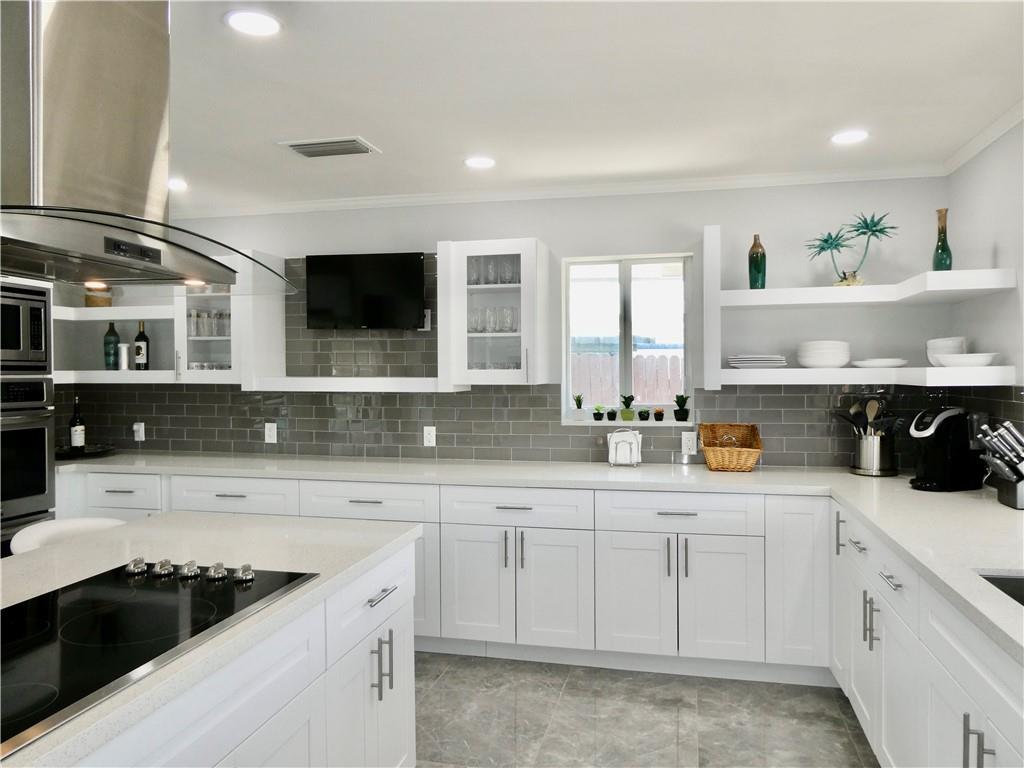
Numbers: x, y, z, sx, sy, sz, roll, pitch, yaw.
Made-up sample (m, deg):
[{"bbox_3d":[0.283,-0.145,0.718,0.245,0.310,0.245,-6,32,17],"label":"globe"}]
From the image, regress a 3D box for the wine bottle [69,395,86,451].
[{"bbox_3d":[-2.668,0.250,4.366,0.082,0.330,0.082,0,1,13],"label":"wine bottle"}]

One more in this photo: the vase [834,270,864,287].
[{"bbox_3d":[1.637,-0.508,3.452,0.140,0.090,0.110,0,1,13],"label":"vase"}]

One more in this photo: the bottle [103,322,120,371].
[{"bbox_3d":[-2.512,-0.234,4.463,0.087,0.298,0.087,0,2,13],"label":"bottle"}]

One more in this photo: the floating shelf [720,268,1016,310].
[{"bbox_3d":[1.596,-0.435,3.398,1.144,0.080,0.760,0,1,13],"label":"floating shelf"}]

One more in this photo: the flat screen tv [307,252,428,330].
[{"bbox_3d":[-0.865,-0.542,4.172,0.735,0.440,0.070,0,1,13],"label":"flat screen tv"}]

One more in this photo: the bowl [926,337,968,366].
[{"bbox_3d":[2.011,-0.147,3.285,0.160,0.140,0.160,0,2,13],"label":"bowl"}]

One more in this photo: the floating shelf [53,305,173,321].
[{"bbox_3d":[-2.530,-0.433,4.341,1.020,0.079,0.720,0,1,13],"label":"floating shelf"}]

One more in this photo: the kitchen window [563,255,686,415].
[{"bbox_3d":[0.636,-0.258,3.954,0.710,0.890,0.100,0,1,13],"label":"kitchen window"}]

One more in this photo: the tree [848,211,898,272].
[{"bbox_3d":[1.761,-0.689,3.473,0.230,0.285,0.190,0,2,13],"label":"tree"}]

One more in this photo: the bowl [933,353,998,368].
[{"bbox_3d":[1.973,-0.104,3.072,0.225,0.063,0.225,0,1,13],"label":"bowl"}]

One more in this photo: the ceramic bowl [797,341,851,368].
[{"bbox_3d":[1.553,-0.146,3.538,0.240,0.138,0.240,0,2,13],"label":"ceramic bowl"}]

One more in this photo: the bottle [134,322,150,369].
[{"bbox_3d":[-2.286,-0.239,4.392,0.080,0.306,0.080,0,1,-19],"label":"bottle"}]

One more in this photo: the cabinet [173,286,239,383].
[{"bbox_3d":[-1.781,-0.382,4.369,0.455,0.760,0.340,0,1,13],"label":"cabinet"}]

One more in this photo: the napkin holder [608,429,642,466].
[{"bbox_3d":[0.604,0.341,3.794,0.183,0.201,0.080,0,2,13],"label":"napkin holder"}]

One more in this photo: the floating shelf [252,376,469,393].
[{"bbox_3d":[-0.862,0.001,4.073,1.210,0.083,0.350,0,1,13],"label":"floating shelf"}]

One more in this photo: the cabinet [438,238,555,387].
[{"bbox_3d":[-0.088,-0.376,3.879,0.530,0.765,0.356,0,2,13],"label":"cabinet"}]

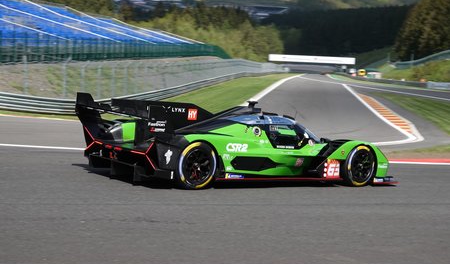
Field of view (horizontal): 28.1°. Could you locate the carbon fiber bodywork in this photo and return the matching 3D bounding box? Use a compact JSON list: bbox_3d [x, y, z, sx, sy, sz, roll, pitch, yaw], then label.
[{"bbox_3d":[0.355,0.152,14.050,5.090,1.160,2.000,1,6,-37],"label":"carbon fiber bodywork"}]

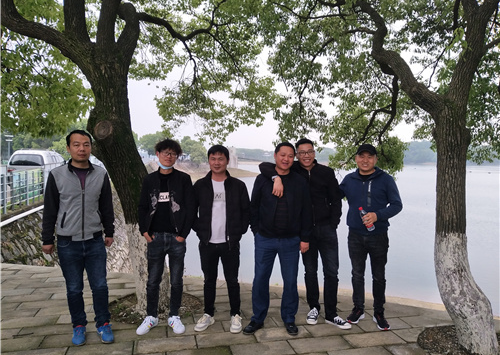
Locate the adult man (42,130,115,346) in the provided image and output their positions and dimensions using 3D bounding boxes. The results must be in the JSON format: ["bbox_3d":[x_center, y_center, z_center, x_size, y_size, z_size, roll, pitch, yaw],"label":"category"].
[{"bbox_3d":[-1.490,0.495,3.335,0.570,1.811,0.330,-1,3,-24],"label":"adult man"}]

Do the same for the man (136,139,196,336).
[{"bbox_3d":[-0.770,0.522,3.486,0.540,1.745,0.340,0,3,-7],"label":"man"}]

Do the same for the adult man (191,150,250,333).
[{"bbox_3d":[-0.265,0.547,3.527,0.530,1.691,0.340,0,2,5],"label":"adult man"}]

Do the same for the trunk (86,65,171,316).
[{"bbox_3d":[-1.250,0.087,3.987,0.800,2.570,0.550,0,2,0],"label":"trunk"}]

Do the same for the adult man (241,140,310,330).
[{"bbox_3d":[0.255,0.534,3.516,0.600,1.719,0.340,0,2,3],"label":"adult man"}]

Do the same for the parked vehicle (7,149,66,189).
[{"bbox_3d":[-11.300,-0.579,20.494,1.750,1.780,4.500,-1,3,-12],"label":"parked vehicle"}]

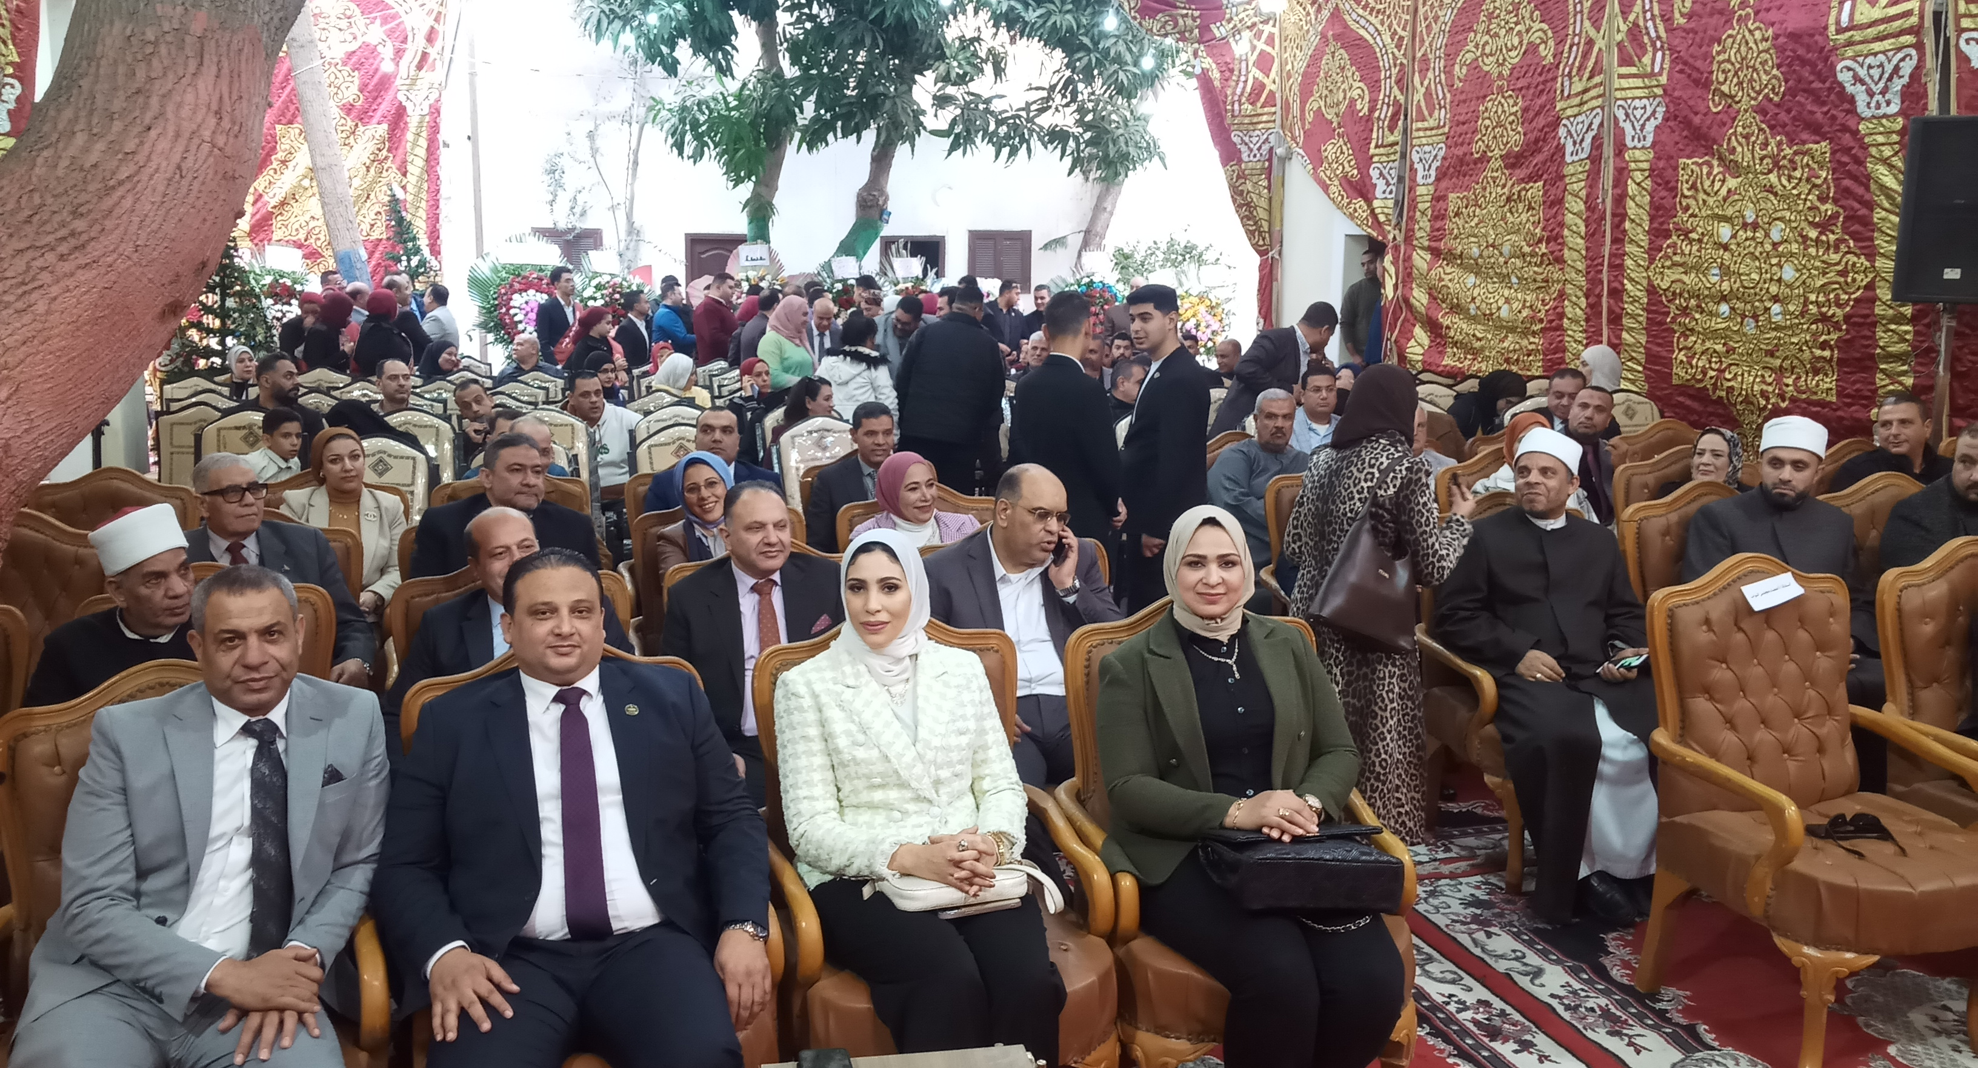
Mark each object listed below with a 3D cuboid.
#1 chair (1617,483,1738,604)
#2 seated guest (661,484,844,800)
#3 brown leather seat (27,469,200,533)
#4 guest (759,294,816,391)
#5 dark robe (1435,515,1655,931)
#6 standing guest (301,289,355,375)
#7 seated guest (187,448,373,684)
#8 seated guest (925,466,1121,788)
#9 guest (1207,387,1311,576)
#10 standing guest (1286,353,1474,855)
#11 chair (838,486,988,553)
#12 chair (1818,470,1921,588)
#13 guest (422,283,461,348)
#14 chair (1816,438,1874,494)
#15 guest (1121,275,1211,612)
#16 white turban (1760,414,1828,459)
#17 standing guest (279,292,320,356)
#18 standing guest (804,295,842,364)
[{"bbox_3d":[2.450,0.436,5.200,0.660,1.110,0.700,-2,10,-14],"label":"chair"},{"bbox_3d":[-0.510,0.551,3.810,0.600,1.300,0.820,-2,10,-14],"label":"seated guest"},{"bbox_3d":[-3.034,0.371,5.439,0.670,1.120,0.740,-2,10,-10],"label":"brown leather seat"},{"bbox_3d":[-1.400,-0.797,11.117,0.420,1.640,0.480,-1,9,-8],"label":"guest"},{"bbox_3d":[1.644,0.489,4.730,0.600,1.080,0.710,-2,10,-10],"label":"dark robe"},{"bbox_3d":[-4.998,-1.023,12.198,0.360,1.650,0.460,-8,13,-41],"label":"standing guest"},{"bbox_3d":[-1.974,0.444,4.417,0.580,1.280,0.820,-5,10,-25],"label":"seated guest"},{"bbox_3d":[0.167,0.499,3.863,0.600,1.320,0.820,-4,10,-20],"label":"seated guest"},{"bbox_3d":[1.159,0.097,6.431,0.580,1.290,0.800,-2,9,-10],"label":"guest"},{"bbox_3d":[1.228,0.242,5.062,0.500,1.538,0.430,5,11,29],"label":"standing guest"},{"bbox_3d":[-0.159,0.395,5.284,0.640,1.080,0.700,-3,10,-18],"label":"chair"},{"bbox_3d":[3.415,0.358,5.705,0.670,1.090,0.720,-3,10,-17],"label":"chair"},{"bbox_3d":[-4.696,-1.276,13.739,0.320,1.713,0.480,4,10,23],"label":"guest"},{"bbox_3d":[3.955,0.161,6.909,0.670,1.090,0.720,-3,10,-17],"label":"chair"},{"bbox_3d":[0.664,-0.050,6.095,0.300,1.779,0.470,-3,10,-15],"label":"guest"},{"bbox_3d":[2.498,-0.305,4.967,0.210,0.135,0.225,7,6,35],"label":"white turban"},{"bbox_3d":[-5.727,-1.211,13.534,0.480,1.651,0.360,-6,11,-33],"label":"standing guest"},{"bbox_3d":[-1.192,-0.925,11.833,0.500,1.640,0.330,0,9,-3],"label":"standing guest"}]

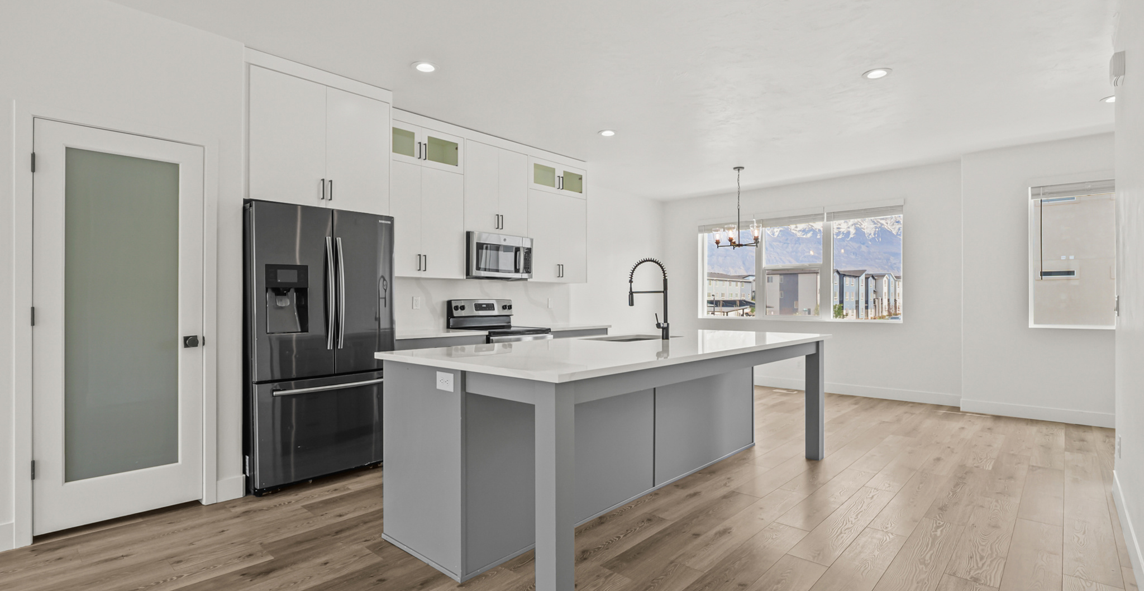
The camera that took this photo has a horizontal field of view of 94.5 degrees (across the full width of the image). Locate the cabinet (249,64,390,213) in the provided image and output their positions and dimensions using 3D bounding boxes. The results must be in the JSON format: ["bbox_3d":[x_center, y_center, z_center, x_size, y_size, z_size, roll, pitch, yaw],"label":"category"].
[{"bbox_3d":[-1.890,-1.013,3.799,0.600,0.831,0.936,0,-1,43],"label":"cabinet"}]

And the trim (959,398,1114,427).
[{"bbox_3d":[4.581,1.166,5.265,1.150,0.125,0.018,0,-1,43],"label":"trim"}]

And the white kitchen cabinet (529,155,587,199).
[{"bbox_3d":[-0.250,-1.240,5.755,0.334,0.330,0.865,0,0,43],"label":"white kitchen cabinet"}]

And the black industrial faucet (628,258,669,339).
[{"bbox_3d":[0.529,0.021,3.833,0.345,0.573,0.130,0,-1,43],"label":"black industrial faucet"}]

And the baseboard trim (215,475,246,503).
[{"bbox_3d":[-2.045,1.153,3.171,0.015,0.125,0.148,0,0,43],"label":"baseboard trim"}]

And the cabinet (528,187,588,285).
[{"bbox_3d":[-0.252,-0.603,5.750,0.330,0.930,0.889,0,-1,43],"label":"cabinet"}]

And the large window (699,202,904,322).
[{"bbox_3d":[2.917,-0.362,7.096,2.650,1.392,0.120,0,-1,43],"label":"large window"}]

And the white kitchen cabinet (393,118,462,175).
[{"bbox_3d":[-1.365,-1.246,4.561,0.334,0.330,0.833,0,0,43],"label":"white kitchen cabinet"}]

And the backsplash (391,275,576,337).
[{"bbox_3d":[-0.883,0.086,5.297,0.022,0.461,2.558,0,0,43],"label":"backsplash"}]

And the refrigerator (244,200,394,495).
[{"bbox_3d":[-1.819,0.326,3.734,0.720,1.787,0.907,0,0,43],"label":"refrigerator"}]

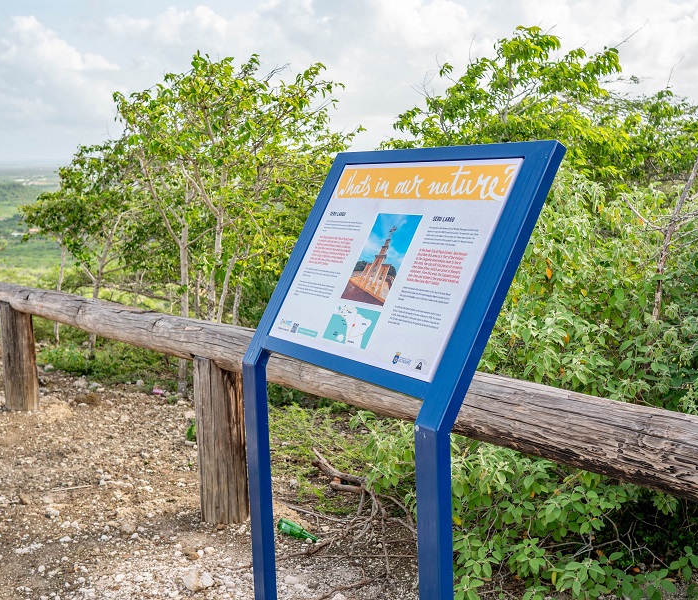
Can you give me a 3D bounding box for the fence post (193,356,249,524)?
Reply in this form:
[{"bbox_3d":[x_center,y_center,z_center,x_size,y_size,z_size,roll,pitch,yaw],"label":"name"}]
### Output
[{"bbox_3d":[-0.566,0.591,4.065,0.213,0.739,0.213,-2,9,0],"label":"fence post"}]

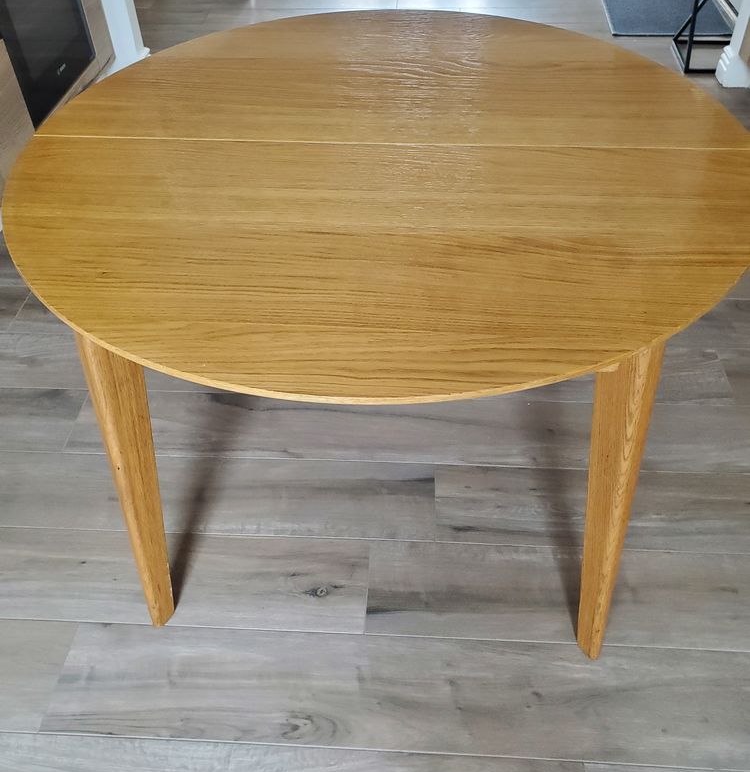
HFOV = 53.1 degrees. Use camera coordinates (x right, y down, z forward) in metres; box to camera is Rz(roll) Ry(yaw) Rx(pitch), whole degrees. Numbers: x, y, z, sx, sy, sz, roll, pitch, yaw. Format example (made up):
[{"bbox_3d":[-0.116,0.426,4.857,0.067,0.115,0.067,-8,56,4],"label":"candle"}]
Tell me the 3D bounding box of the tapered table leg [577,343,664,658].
[{"bbox_3d":[0.340,0.176,1.122,0.042,0.725,0.083,-30,45,-25],"label":"tapered table leg"}]

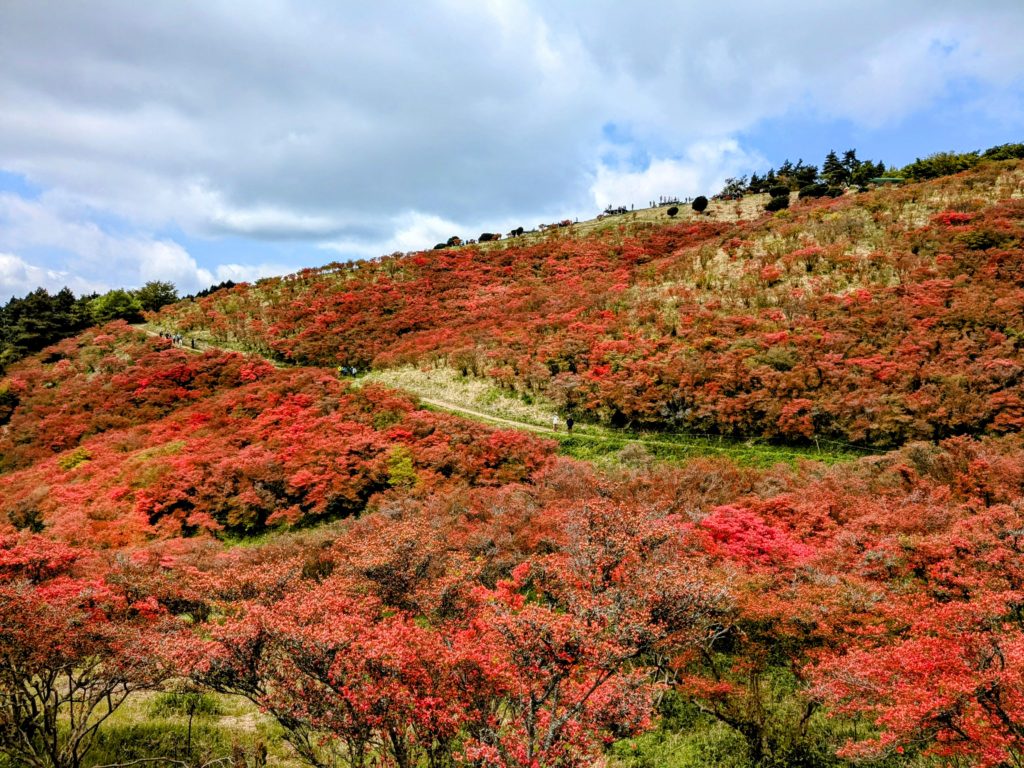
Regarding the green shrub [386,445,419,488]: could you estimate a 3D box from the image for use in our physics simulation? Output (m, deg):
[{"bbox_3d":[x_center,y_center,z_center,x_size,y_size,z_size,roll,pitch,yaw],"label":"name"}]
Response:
[{"bbox_3d":[-7.950,5.990,58.000,2.350,3.150,2.300,0,0,0],"label":"green shrub"}]

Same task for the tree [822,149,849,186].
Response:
[{"bbox_3d":[74.930,-50.150,185.000,6.000,8.800,6.000,0,0,0],"label":"tree"}]

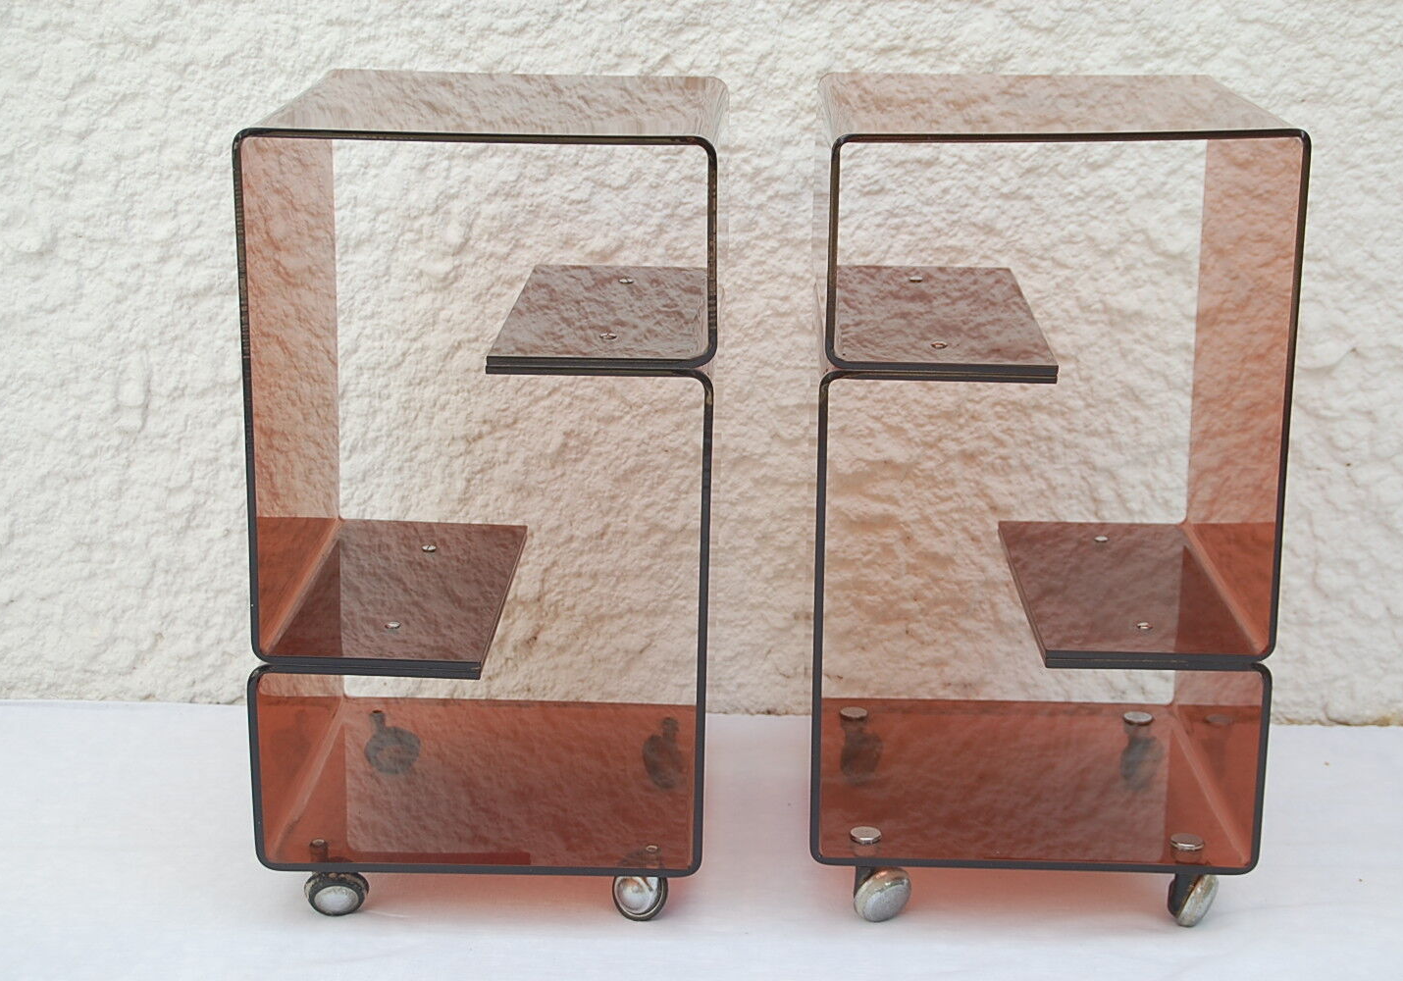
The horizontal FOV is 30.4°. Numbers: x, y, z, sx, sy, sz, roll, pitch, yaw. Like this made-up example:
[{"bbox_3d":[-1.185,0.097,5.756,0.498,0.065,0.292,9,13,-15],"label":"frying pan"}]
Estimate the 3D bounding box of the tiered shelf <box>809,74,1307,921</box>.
[{"bbox_3d":[0.291,-0.001,2.330,0.380,0.696,0.408,1,15,0],"label":"tiered shelf"}]

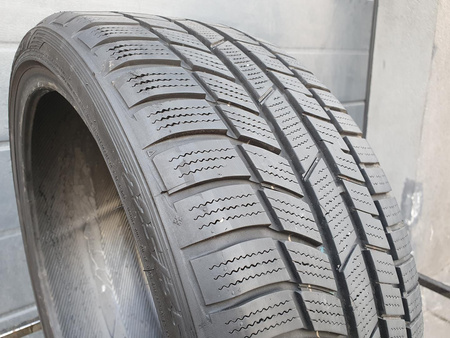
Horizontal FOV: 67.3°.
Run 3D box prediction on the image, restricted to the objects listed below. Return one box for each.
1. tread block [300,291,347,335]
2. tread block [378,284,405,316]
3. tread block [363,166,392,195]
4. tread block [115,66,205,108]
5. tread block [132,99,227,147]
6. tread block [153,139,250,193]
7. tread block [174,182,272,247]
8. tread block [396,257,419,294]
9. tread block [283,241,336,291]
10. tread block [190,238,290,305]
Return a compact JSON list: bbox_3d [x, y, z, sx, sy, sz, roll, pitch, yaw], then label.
[{"bbox_3d":[0.057,0.085,0.202,0.045,0.020,0.008,22,-20,-27],"label":"tread block"},{"bbox_3d":[0.119,0.096,0.248,0.046,0.021,0.008,20,-19,-38],"label":"tread block"},{"bbox_3d":[0.127,0.010,0.286,0.009,0.023,0.051,-29,-17,38],"label":"tread block"},{"bbox_3d":[-0.043,-0.052,0.219,0.052,0.009,0.034,-21,61,-27],"label":"tread block"},{"bbox_3d":[-0.030,-0.028,0.207,0.054,0.009,0.032,-19,66,-26],"label":"tread block"},{"bbox_3d":[-0.013,0.000,0.197,0.051,0.029,0.009,-18,-18,-26],"label":"tread block"},{"bbox_3d":[-0.002,0.025,0.190,0.054,0.027,0.009,-10,-16,-24],"label":"tread block"},{"bbox_3d":[0.149,0.085,0.280,0.009,0.023,0.054,-11,-6,39],"label":"tread block"},{"bbox_3d":[0.050,0.058,0.204,0.045,0.023,0.008,20,-24,-26],"label":"tread block"},{"bbox_3d":[0.008,0.056,0.184,0.052,0.030,0.009,-15,-9,-25],"label":"tread block"}]

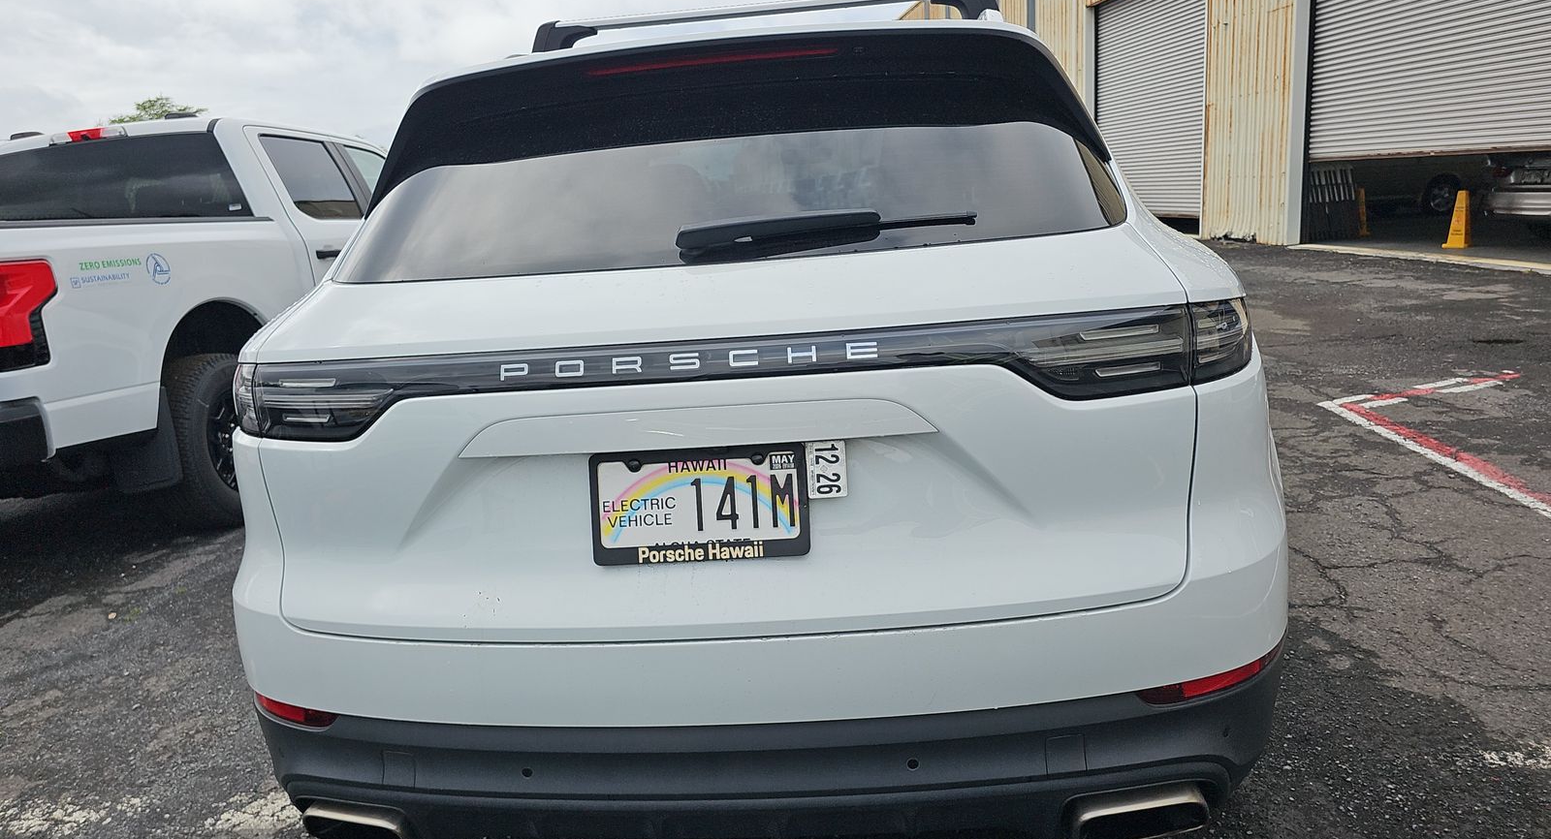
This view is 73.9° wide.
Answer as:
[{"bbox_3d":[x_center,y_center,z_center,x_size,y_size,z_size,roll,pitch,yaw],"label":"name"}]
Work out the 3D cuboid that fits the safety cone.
[{"bbox_3d":[8.014,-2.340,12.038,0.265,0.660,0.265,-11,15,-29],"label":"safety cone"}]

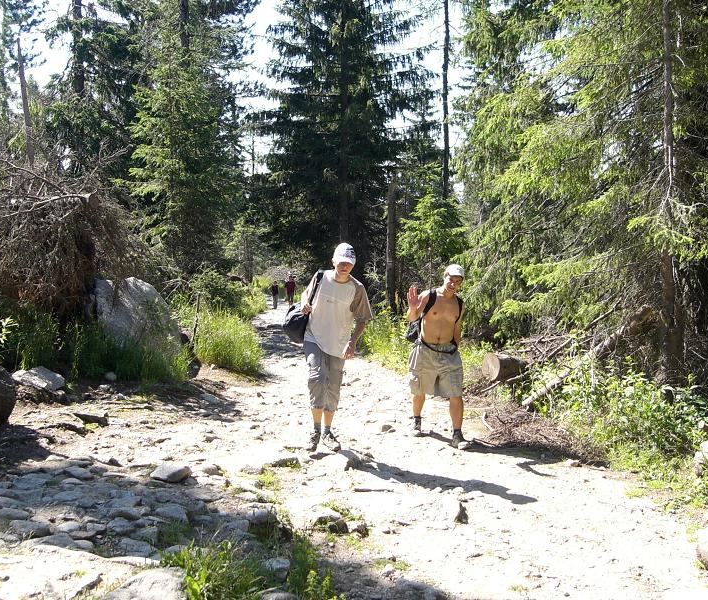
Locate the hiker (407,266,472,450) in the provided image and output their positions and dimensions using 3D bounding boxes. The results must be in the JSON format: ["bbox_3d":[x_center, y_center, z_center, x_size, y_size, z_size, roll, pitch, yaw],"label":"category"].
[{"bbox_3d":[0.779,0.512,8.100,0.590,1.680,0.520,0,0,-10],"label":"hiker"}]

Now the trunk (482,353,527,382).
[{"bbox_3d":[2.076,0.900,11.800,0.850,0.390,0.390,0,0,-29],"label":"trunk"}]

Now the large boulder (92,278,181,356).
[{"bbox_3d":[-3.368,0.333,13.600,1.400,1.320,1.200,0,0,-11],"label":"large boulder"}]

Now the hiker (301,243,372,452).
[{"bbox_3d":[-0.148,0.403,7.450,0.610,1.760,0.500,0,0,-5],"label":"hiker"}]

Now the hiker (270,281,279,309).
[{"bbox_3d":[-4.255,-0.268,47.000,0.470,1.500,0.400,0,0,-6],"label":"hiker"}]

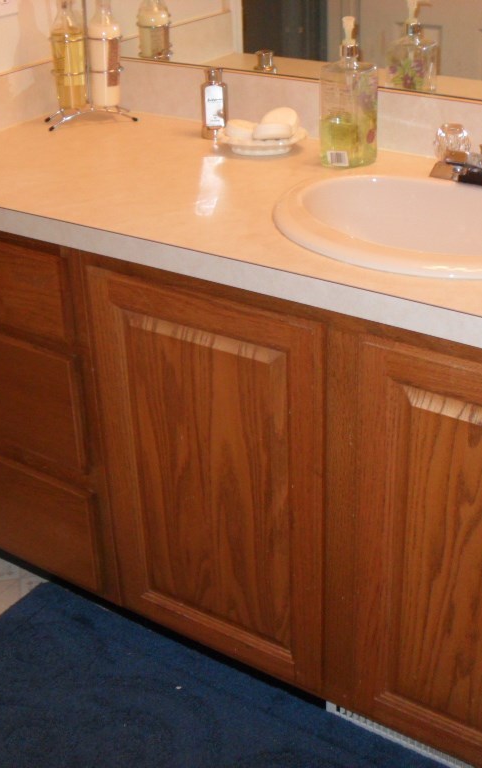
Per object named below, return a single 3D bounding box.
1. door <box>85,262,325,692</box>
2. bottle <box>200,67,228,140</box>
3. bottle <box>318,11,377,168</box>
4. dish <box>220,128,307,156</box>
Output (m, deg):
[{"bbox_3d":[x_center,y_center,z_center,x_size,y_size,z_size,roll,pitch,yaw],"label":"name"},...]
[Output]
[{"bbox_3d":[-0.049,0.157,1.621,0.412,0.660,0.020,17,34,30],"label":"door"},{"bbox_3d":[-0.047,-0.503,1.854,0.045,0.121,0.043,-1,29,1],"label":"bottle"},{"bbox_3d":[0.174,-0.470,1.672,0.065,0.230,0.063,17,34,30],"label":"bottle"},{"bbox_3d":[0.042,-0.430,1.811,0.148,0.032,0.130,1,29,4],"label":"dish"}]

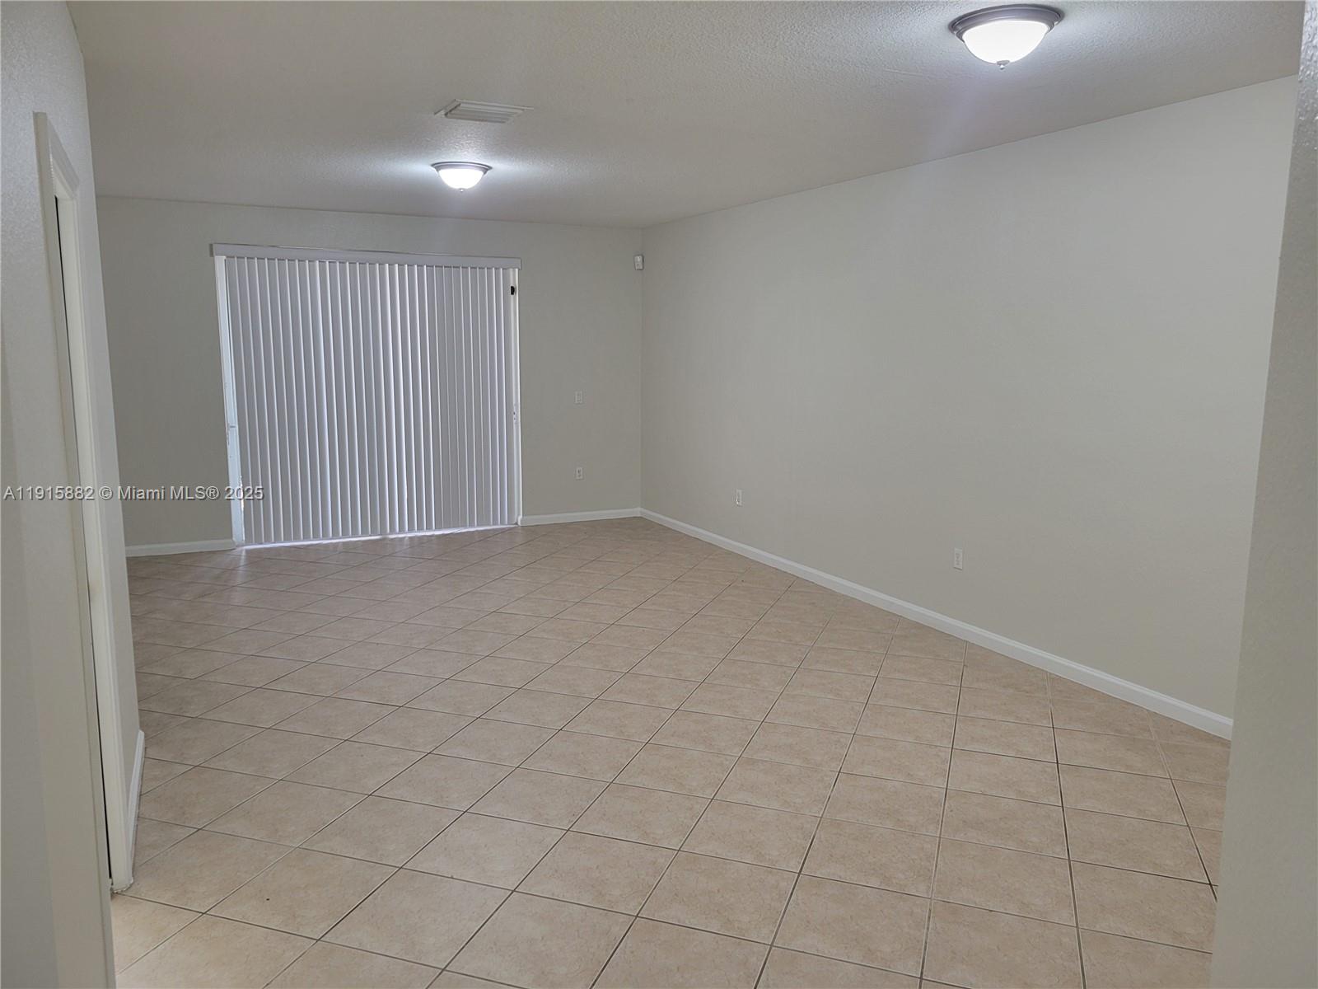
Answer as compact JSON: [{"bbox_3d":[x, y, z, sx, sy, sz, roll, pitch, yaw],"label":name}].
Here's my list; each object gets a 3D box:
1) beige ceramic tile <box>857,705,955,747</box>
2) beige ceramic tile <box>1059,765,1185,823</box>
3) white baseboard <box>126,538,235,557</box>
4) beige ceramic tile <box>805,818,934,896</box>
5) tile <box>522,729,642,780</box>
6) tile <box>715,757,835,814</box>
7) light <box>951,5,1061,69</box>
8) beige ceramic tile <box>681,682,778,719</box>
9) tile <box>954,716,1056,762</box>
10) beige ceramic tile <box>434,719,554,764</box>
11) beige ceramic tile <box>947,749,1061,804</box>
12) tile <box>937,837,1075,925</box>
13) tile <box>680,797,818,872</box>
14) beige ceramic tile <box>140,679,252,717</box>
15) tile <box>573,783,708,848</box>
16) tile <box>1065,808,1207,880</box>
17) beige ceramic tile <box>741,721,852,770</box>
[{"bbox_3d":[1.115,1.036,4.459,0.395,0.010,0.395,3,9,19],"label":"beige ceramic tile"},{"bbox_3d":[1.774,1.154,3.830,0.404,0.010,0.404,3,9,19],"label":"beige ceramic tile"},{"bbox_3d":[-3.869,0.423,8.015,0.861,0.083,0.014,-4,10,-26],"label":"white baseboard"},{"bbox_3d":[0.707,1.197,3.270,0.400,0.010,0.400,3,9,19],"label":"beige ceramic tile"},{"bbox_3d":[-0.309,1.088,4.144,0.405,0.010,0.405,3,9,19],"label":"tile"},{"bbox_3d":[0.463,1.126,3.835,0.395,0.010,0.395,3,9,19],"label":"tile"},{"bbox_3d":[1.172,-1.518,3.347,0.360,0.142,0.360,0,9,0],"label":"light"},{"bbox_3d":[0.350,0.998,4.775,0.405,0.010,0.405,3,9,19],"label":"beige ceramic tile"},{"bbox_3d":[1.512,1.069,4.375,0.405,0.010,0.405,3,9,19],"label":"tile"},{"bbox_3d":[-0.698,1.065,4.277,0.405,0.010,0.405,3,9,19],"label":"beige ceramic tile"},{"bbox_3d":[1.384,1.129,3.967,0.404,0.010,0.404,3,9,19],"label":"beige ceramic tile"},{"bbox_3d":[1.109,1.240,3.212,0.405,0.010,0.405,3,9,19],"label":"tile"},{"bbox_3d":[0.334,1.196,3.472,0.404,0.010,0.404,3,9,19],"label":"tile"},{"bbox_3d":[-2.226,0.967,4.749,0.395,0.010,0.395,3,9,19],"label":"beige ceramic tile"},{"bbox_3d":[-0.054,1.172,3.606,0.404,0.010,0.404,3,9,19],"label":"tile"},{"bbox_3d":[1.603,1.186,3.382,0.400,0.010,0.400,3,9,19],"label":"tile"},{"bbox_3d":[0.603,1.078,4.255,0.405,0.010,0.405,3,9,19],"label":"beige ceramic tile"}]

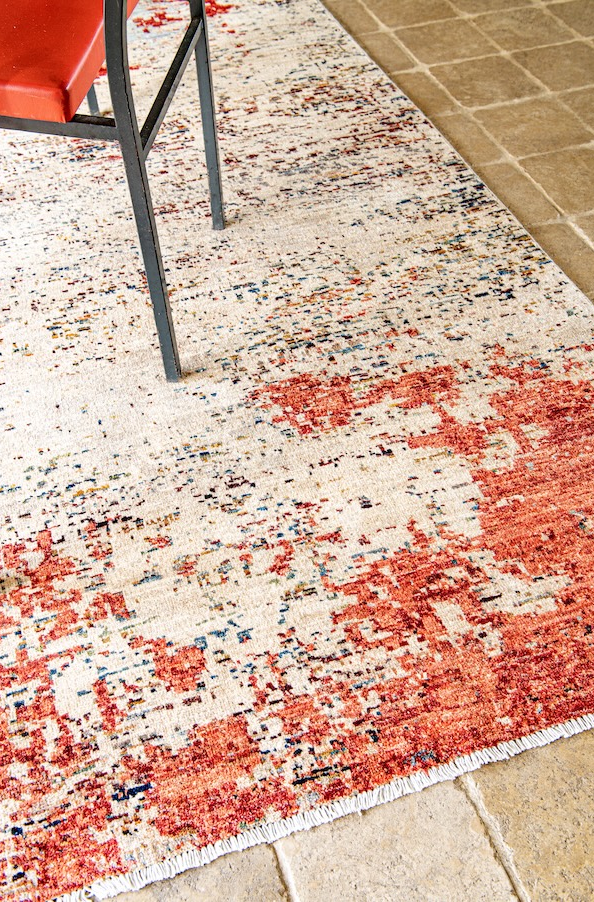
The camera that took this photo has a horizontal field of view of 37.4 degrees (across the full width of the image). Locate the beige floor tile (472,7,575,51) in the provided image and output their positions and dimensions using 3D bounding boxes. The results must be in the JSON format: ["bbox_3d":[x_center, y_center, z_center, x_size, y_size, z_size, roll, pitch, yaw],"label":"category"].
[{"bbox_3d":[0.566,-1.057,2.202,0.195,0.012,0.197,-15,51,-12],"label":"beige floor tile"}]

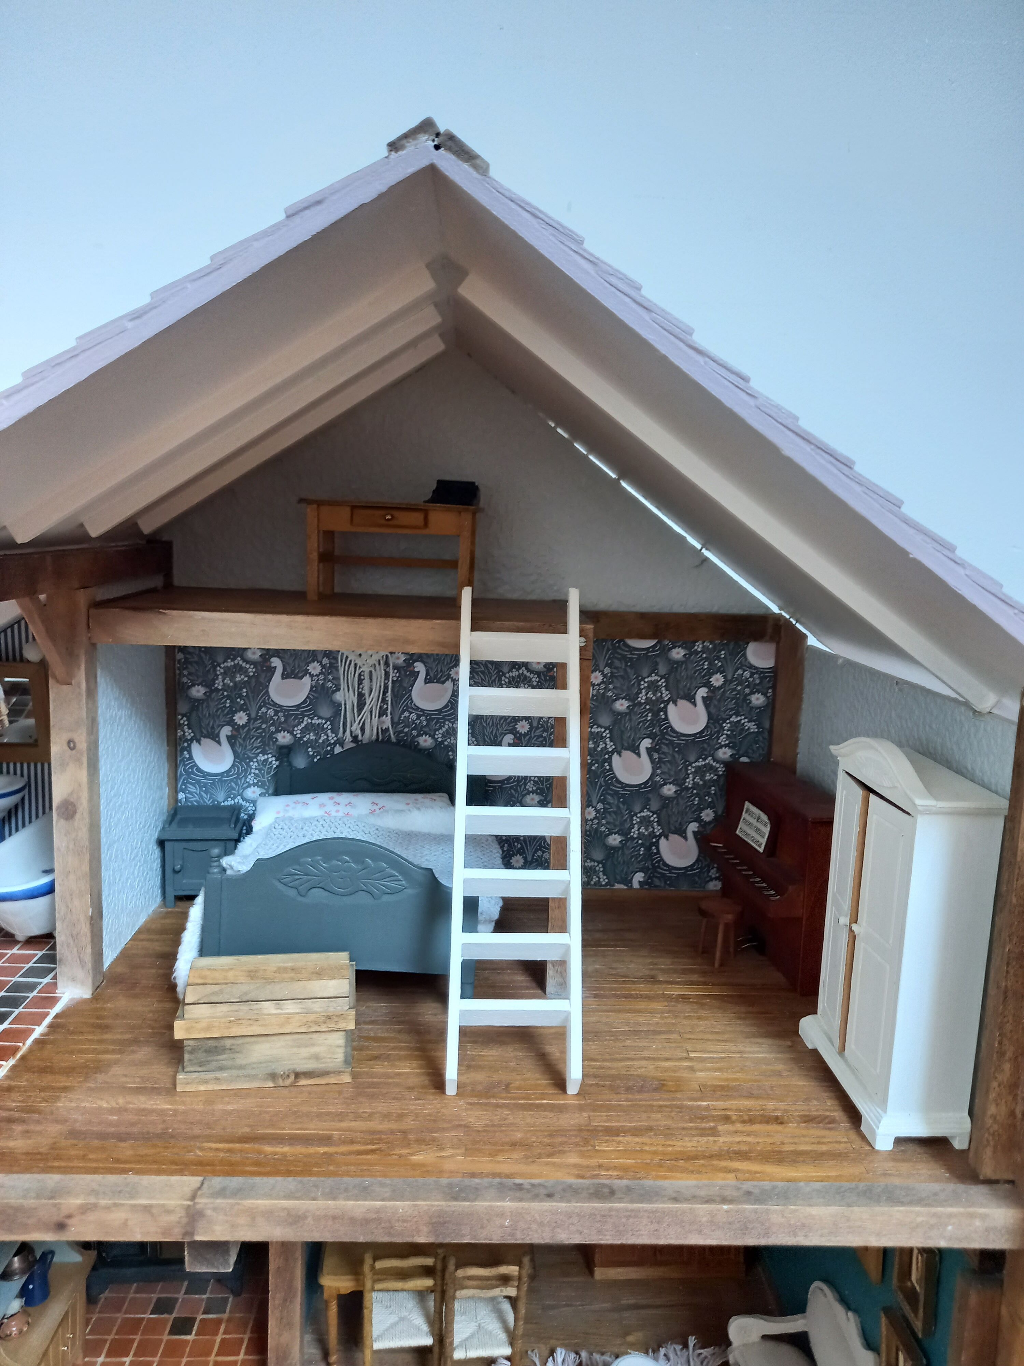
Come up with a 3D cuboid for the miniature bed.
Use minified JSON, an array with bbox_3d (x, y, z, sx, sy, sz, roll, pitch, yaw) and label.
[{"bbox_3d":[-0.095,0.110,0.642,0.153,0.110,0.180,2,8,0],"label":"miniature bed"}]

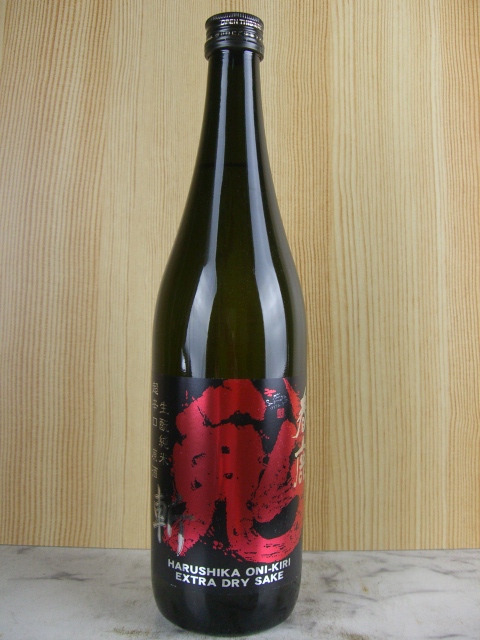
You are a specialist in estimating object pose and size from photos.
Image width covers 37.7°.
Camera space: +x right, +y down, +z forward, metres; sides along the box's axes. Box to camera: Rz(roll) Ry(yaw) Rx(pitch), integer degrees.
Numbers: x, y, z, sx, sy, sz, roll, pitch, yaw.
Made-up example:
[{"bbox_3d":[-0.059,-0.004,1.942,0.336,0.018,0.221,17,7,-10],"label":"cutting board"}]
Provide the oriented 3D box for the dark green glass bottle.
[{"bbox_3d":[-0.005,-0.001,0.352,0.077,0.294,0.077,1,0,0],"label":"dark green glass bottle"}]

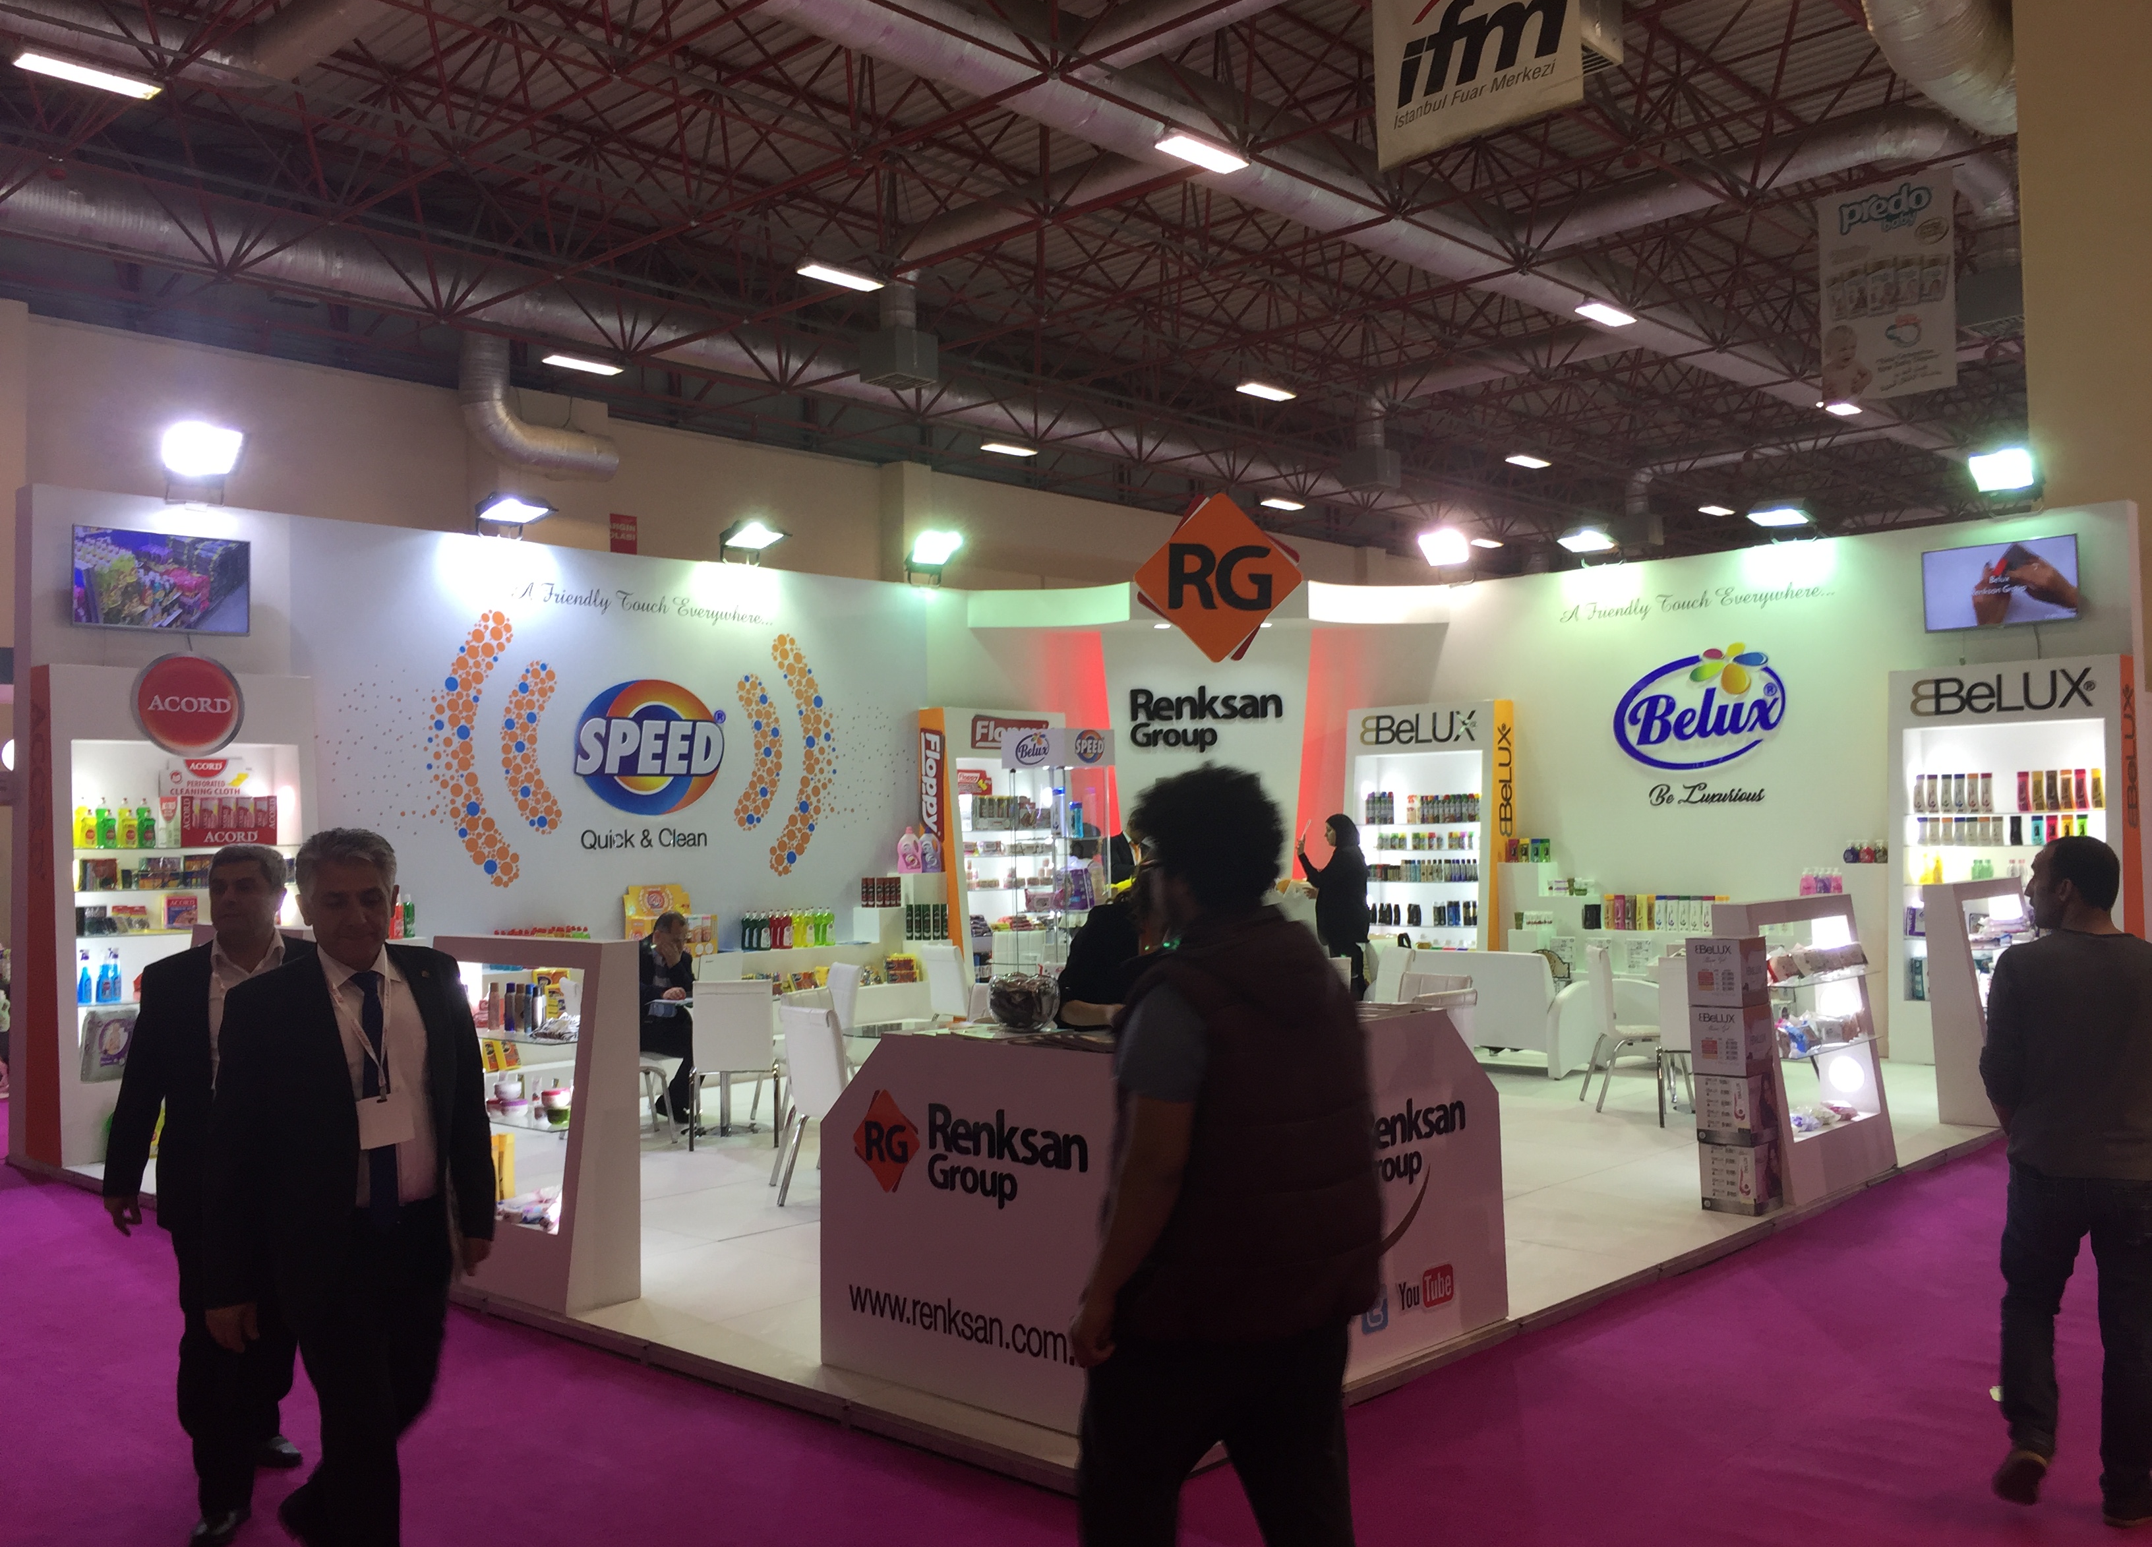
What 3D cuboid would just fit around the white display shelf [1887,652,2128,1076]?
[{"bbox_3d":[6.286,0.592,12.134,1.430,2.670,0.660,-3,-3,42],"label":"white display shelf"}]

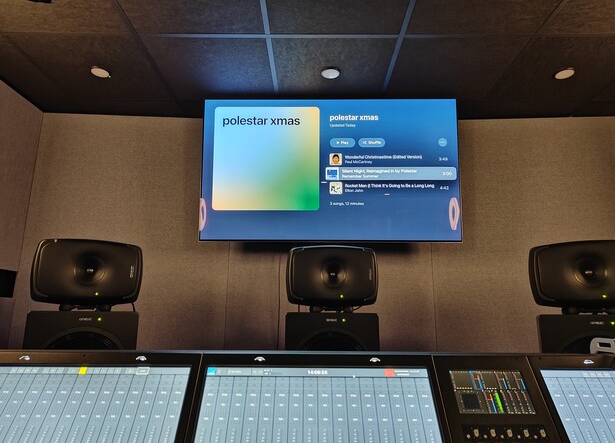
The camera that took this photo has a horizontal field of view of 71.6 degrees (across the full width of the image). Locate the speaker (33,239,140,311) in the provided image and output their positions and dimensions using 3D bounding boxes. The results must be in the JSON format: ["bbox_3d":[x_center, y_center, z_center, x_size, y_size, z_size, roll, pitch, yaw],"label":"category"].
[{"bbox_3d":[-0.974,0.238,1.904,0.433,0.300,0.278,7,-14,-27],"label":"speaker"}]

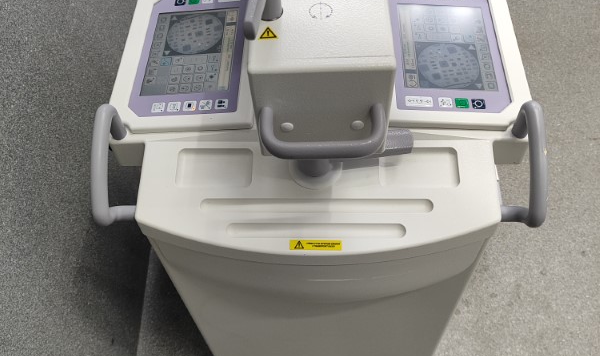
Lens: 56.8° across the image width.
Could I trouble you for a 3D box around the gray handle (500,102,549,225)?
[{"bbox_3d":[0.345,-0.027,0.863,0.071,0.118,0.175,0,56,3],"label":"gray handle"}]

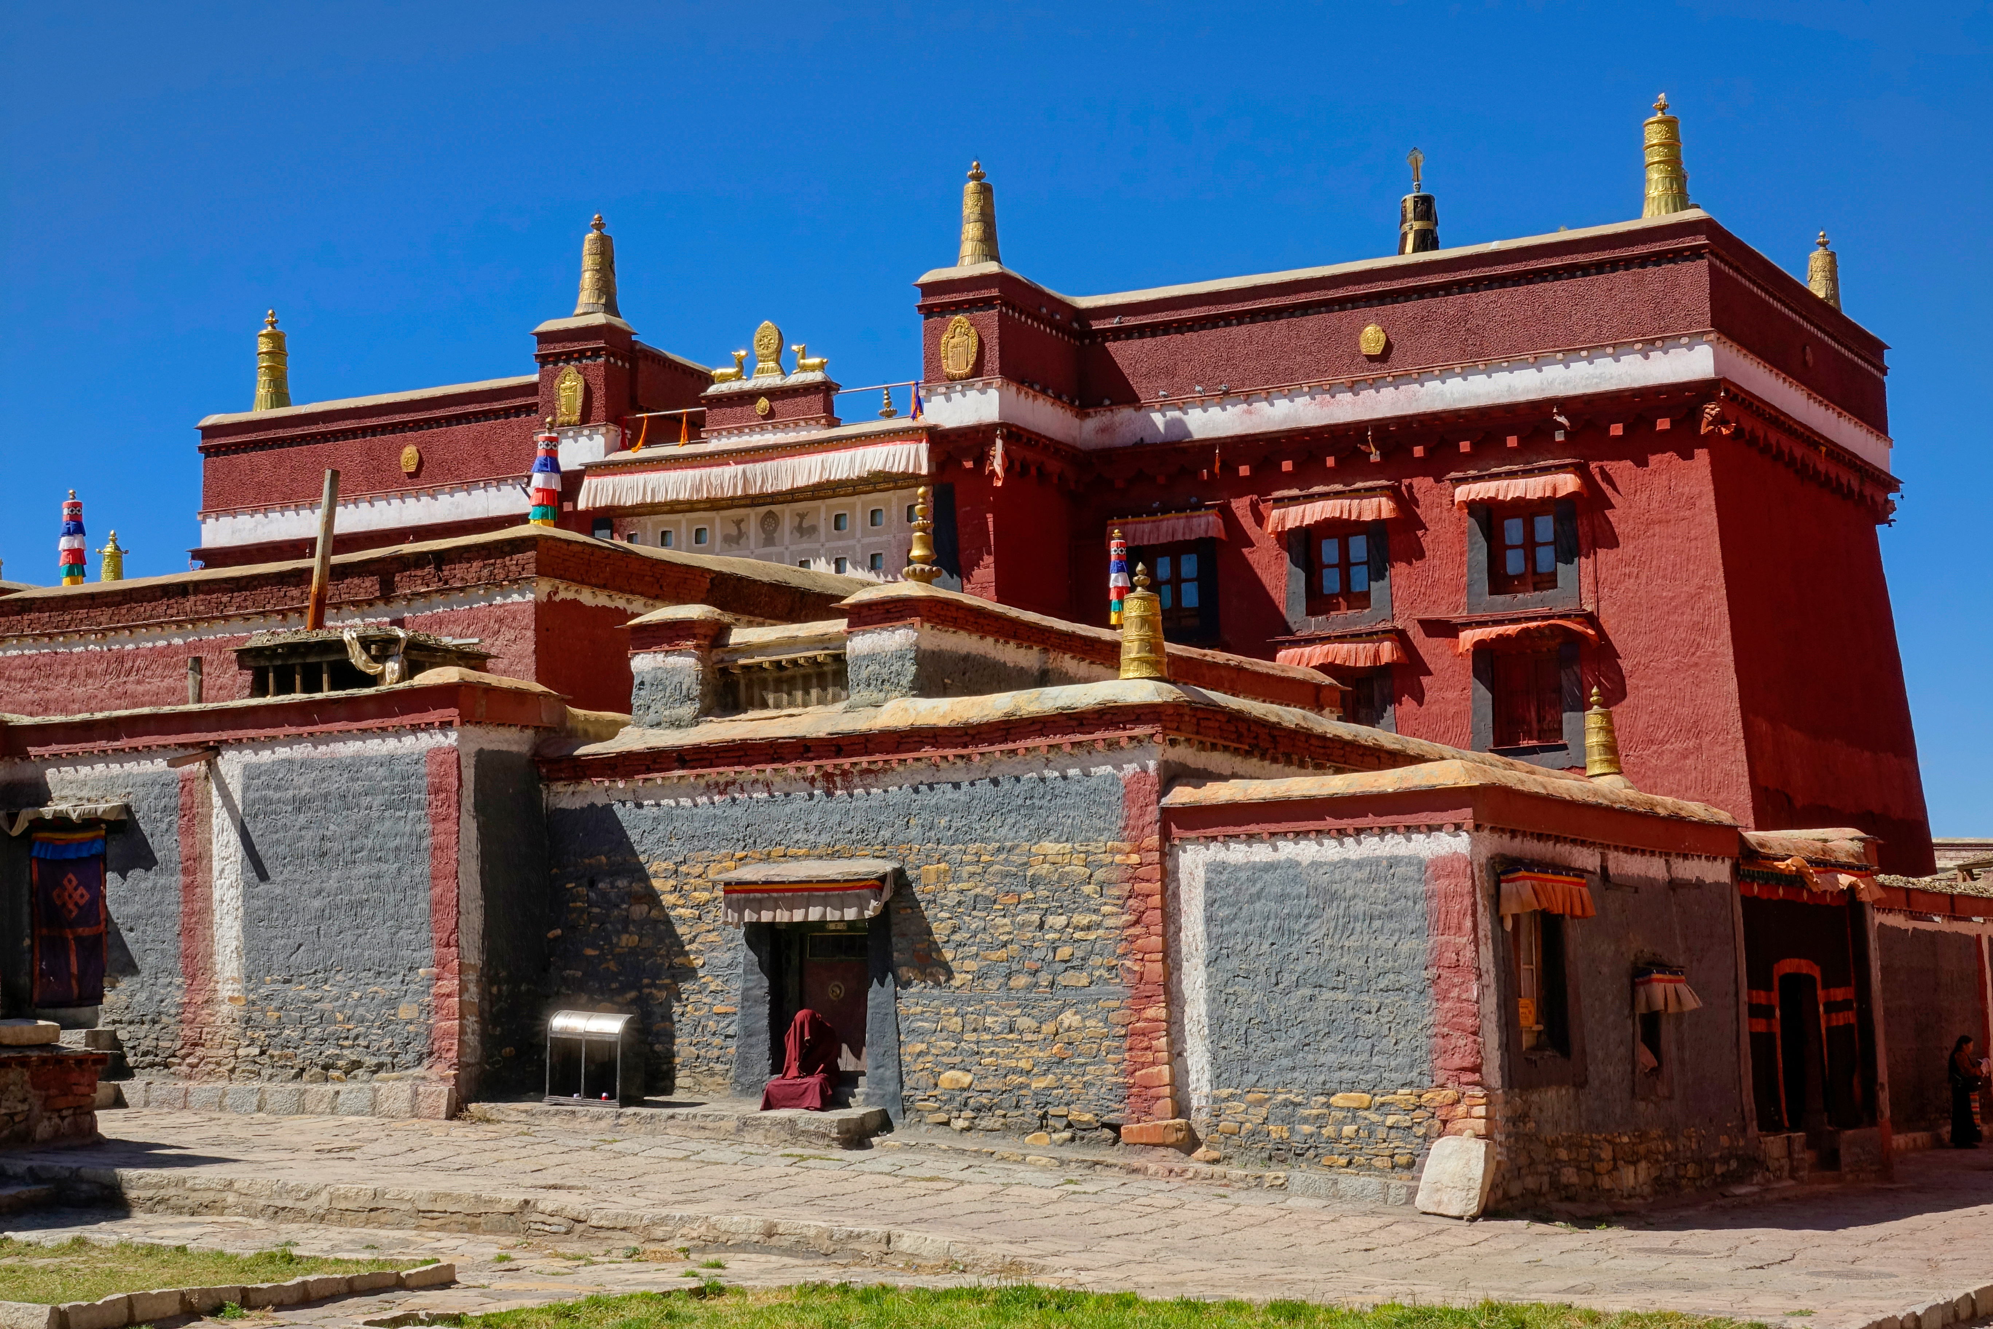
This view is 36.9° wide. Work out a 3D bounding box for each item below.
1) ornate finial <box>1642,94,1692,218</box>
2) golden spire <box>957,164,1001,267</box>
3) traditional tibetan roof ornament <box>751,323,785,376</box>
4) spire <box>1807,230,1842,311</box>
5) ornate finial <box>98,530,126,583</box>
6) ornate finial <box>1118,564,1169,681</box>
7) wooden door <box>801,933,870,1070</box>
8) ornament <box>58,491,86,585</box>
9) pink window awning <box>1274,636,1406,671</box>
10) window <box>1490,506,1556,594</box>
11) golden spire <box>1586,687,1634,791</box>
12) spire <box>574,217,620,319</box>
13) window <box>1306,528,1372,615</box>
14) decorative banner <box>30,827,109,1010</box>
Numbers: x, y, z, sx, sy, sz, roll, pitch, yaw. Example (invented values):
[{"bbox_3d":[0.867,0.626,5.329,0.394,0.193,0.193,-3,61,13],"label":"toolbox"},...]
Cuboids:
[{"bbox_3d":[12.580,-9.528,56.156,0.830,2.497,0.830,-4,-8,31],"label":"ornate finial"},{"bbox_3d":[-0.328,-8.246,54.800,0.780,2.039,0.780,0,-7,0],"label":"golden spire"},{"bbox_3d":[-4.389,-6.059,57.500,0.660,1.117,0.400,-4,-8,31],"label":"traditional tibetan roof ornament"},{"bbox_3d":[19.548,-9.124,70.608,0.800,2.150,0.800,-4,-8,31],"label":"spire"},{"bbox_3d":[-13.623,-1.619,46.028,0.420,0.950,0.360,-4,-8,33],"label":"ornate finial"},{"bbox_3d":[1.524,-0.435,30.800,0.500,1.231,0.500,0,-7,0],"label":"ornate finial"},{"bbox_3d":[-1.726,3.762,33.300,1.020,1.552,0.120,-5,-9,37],"label":"wooden door"},{"bbox_3d":[-14.068,-1.880,45.500,0.420,1.549,0.420,-5,-9,37],"label":"ornament"},{"bbox_3d":[7.226,-0.262,62.911,2.700,0.620,0.500,-4,-8,31],"label":"pink window awning"},{"bbox_3d":[10.846,-2.401,61.424,1.450,1.850,0.250,-4,-8,31],"label":"window"},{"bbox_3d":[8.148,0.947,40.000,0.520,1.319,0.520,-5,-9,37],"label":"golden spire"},{"bbox_3d":[-8.778,-8.708,65.446,1.020,2.354,1.020,0,-7,0],"label":"spire"},{"bbox_3d":[6.670,-1.894,58.210,1.410,1.800,0.180,-4,-8,31],"label":"window"},{"bbox_3d":[-12.065,3.313,38.884,1.330,2.260,0.100,-4,-8,33],"label":"decorative banner"}]

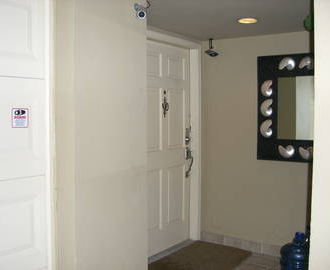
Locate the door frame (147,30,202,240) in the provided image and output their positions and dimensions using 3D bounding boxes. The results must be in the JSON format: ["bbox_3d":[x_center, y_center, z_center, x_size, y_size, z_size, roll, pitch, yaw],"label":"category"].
[{"bbox_3d":[0.040,0.111,3.775,0.135,2.080,1.010,2,4,36],"label":"door frame"}]

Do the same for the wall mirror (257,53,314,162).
[{"bbox_3d":[1.270,-0.233,3.473,0.970,0.970,0.040,2,4,36],"label":"wall mirror"}]

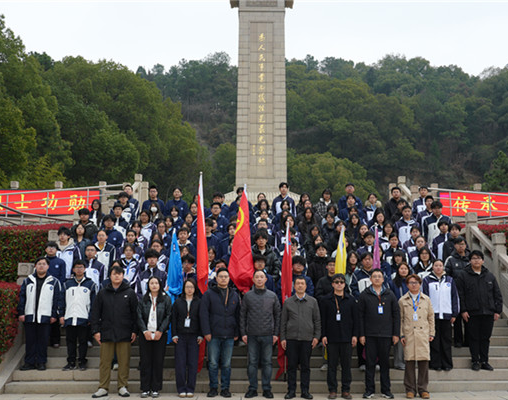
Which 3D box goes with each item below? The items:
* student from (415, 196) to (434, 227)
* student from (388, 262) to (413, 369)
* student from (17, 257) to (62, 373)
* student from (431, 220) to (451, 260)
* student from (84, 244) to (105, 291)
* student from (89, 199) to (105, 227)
[{"bbox_3d":[3.741,0.776,11.945,0.520,1.740,0.310,-1,-8,9],"label":"student"},{"bbox_3d":[2.348,1.802,8.815,0.460,1.650,0.300,-1,-8,5],"label":"student"},{"bbox_3d":[-3.345,1.749,8.816,0.620,1.733,0.330,2,-9,-12],"label":"student"},{"bbox_3d":[3.501,1.251,10.346,0.490,1.750,0.300,-1,-8,6],"label":"student"},{"bbox_3d":[-2.704,1.597,9.369,0.480,1.720,0.300,1,-8,-6],"label":"student"},{"bbox_3d":[-3.289,0.819,11.715,0.430,1.663,0.280,1,-8,-4],"label":"student"}]

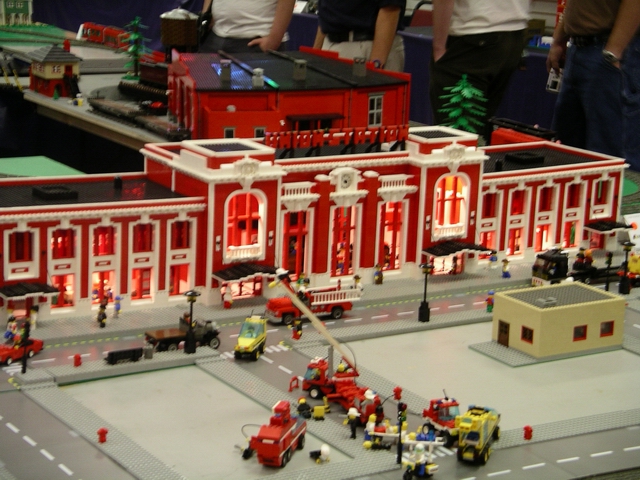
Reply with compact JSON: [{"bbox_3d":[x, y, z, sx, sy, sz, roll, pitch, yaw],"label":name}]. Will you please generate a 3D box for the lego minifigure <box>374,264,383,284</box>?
[{"bbox_3d":[0.123,0.071,3.220,0.017,0.040,0.013,-5,15,-32],"label":"lego minifigure"}]

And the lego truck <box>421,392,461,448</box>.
[{"bbox_3d":[0.193,0.269,2.328,0.043,0.062,0.082,-5,15,-32],"label":"lego truck"}]

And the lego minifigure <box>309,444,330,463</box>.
[{"bbox_3d":[0.000,0.307,2.224,0.018,0.019,0.036,-5,5,42],"label":"lego minifigure"}]

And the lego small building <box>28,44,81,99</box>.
[{"bbox_3d":[-0.998,-0.643,5.850,0.165,0.190,0.155,-6,15,-32],"label":"lego small building"}]

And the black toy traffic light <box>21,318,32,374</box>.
[{"bbox_3d":[-0.488,0.177,2.572,0.015,0.087,0.009,-6,16,-31],"label":"black toy traffic light"}]

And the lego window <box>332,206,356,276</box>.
[{"bbox_3d":[0.049,0.003,3.175,0.056,0.144,0.013,-5,15,-32],"label":"lego window"}]

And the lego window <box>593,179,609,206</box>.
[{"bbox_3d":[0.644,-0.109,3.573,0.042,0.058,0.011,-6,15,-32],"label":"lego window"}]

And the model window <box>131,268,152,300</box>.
[{"bbox_3d":[-0.333,0.082,2.897,0.041,0.062,0.010,-6,15,-32],"label":"model window"}]

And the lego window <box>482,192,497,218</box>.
[{"bbox_3d":[0.369,-0.075,3.379,0.026,0.055,0.010,-6,16,-31],"label":"lego window"}]

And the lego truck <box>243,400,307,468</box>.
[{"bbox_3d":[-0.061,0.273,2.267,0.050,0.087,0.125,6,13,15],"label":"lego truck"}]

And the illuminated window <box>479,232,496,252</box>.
[{"bbox_3d":[0.367,0.010,3.400,0.037,0.056,0.010,-6,16,-31],"label":"illuminated window"}]

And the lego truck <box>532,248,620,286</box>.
[{"bbox_3d":[0.542,0.055,3.280,0.200,0.078,0.050,-6,15,-32],"label":"lego truck"}]

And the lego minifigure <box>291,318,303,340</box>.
[{"bbox_3d":[-0.042,0.159,2.808,0.023,0.041,0.016,13,16,38],"label":"lego minifigure"}]

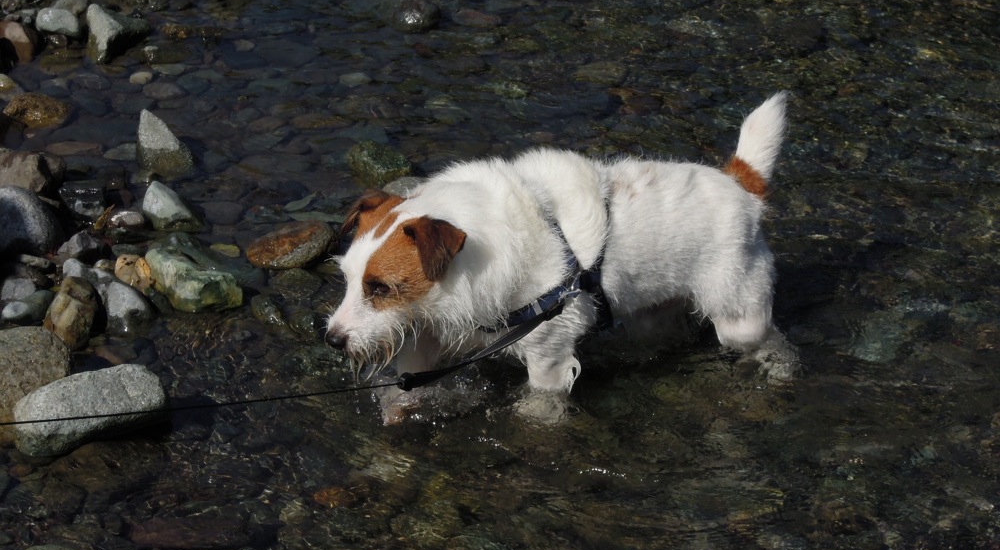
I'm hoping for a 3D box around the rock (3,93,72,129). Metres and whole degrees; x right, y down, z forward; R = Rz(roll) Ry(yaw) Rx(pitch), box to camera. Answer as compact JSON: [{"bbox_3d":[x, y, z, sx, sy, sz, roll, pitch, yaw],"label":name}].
[{"bbox_3d":[-0.620,-0.220,3.871,0.093,0.041,0.063,0,29,0],"label":"rock"}]

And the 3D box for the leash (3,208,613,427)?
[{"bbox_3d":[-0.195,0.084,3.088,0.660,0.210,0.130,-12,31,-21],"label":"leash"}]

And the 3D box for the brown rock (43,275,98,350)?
[{"bbox_3d":[-0.502,0.044,3.377,0.062,0.080,0.065,0,26,0],"label":"brown rock"}]

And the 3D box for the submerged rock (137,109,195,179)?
[{"bbox_3d":[-0.433,-0.170,3.739,0.074,0.091,0.070,0,29,0],"label":"submerged rock"}]

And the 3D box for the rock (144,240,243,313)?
[{"bbox_3d":[-0.365,-0.003,3.451,0.117,0.079,0.113,0,29,0],"label":"rock"}]

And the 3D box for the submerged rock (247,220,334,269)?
[{"bbox_3d":[-0.261,-0.038,3.595,0.112,0.052,0.078,-10,28,-20],"label":"submerged rock"}]

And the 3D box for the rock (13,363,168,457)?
[{"bbox_3d":[-0.449,0.147,3.167,0.168,0.078,0.098,-9,27,-18],"label":"rock"}]

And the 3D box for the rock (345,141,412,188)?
[{"bbox_3d":[-0.156,-0.144,3.743,0.085,0.052,0.070,0,29,0],"label":"rock"}]

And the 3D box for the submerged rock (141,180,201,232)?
[{"bbox_3d":[-0.417,-0.087,3.671,0.077,0.062,0.062,4,26,9],"label":"submerged rock"}]

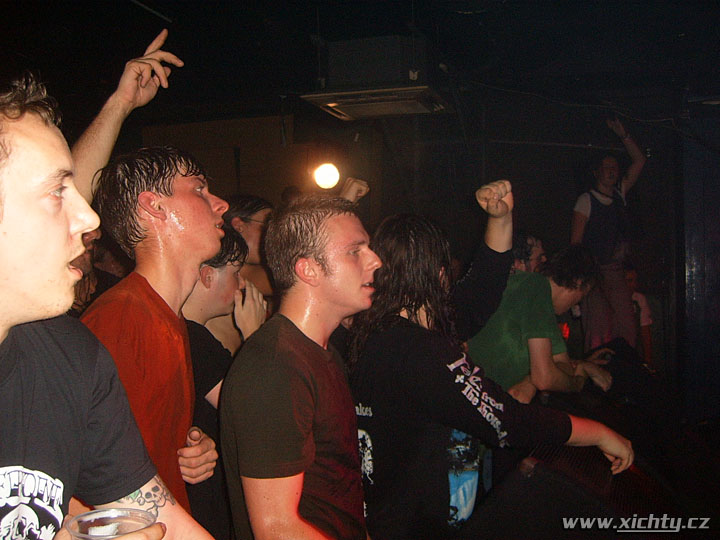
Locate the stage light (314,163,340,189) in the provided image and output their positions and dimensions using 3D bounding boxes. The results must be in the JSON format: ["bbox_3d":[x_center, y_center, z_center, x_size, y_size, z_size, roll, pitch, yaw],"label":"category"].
[{"bbox_3d":[-0.253,-0.737,6.000,0.200,0.200,0.200,-1,2,-2],"label":"stage light"}]

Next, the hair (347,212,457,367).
[{"bbox_3d":[0.109,0.049,1.930,0.270,0.380,0.270,1,3,27],"label":"hair"}]

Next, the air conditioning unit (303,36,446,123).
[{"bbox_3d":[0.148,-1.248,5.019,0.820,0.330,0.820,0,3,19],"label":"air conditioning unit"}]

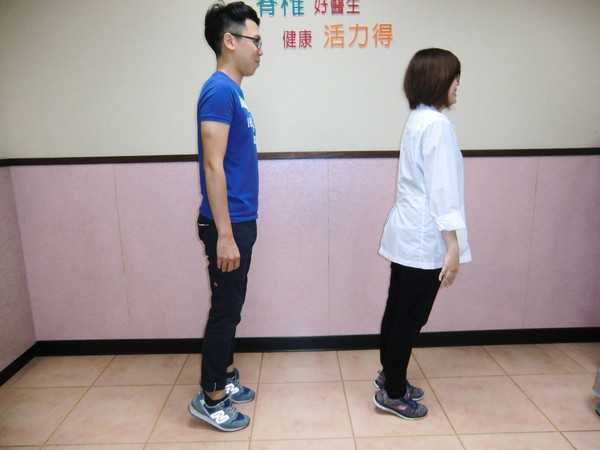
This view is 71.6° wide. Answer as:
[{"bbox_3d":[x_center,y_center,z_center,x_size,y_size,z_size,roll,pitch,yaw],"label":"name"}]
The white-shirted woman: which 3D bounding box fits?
[{"bbox_3d":[0.543,0.090,1.832,0.400,1.600,0.460,-2,11,0],"label":"white-shirted woman"}]

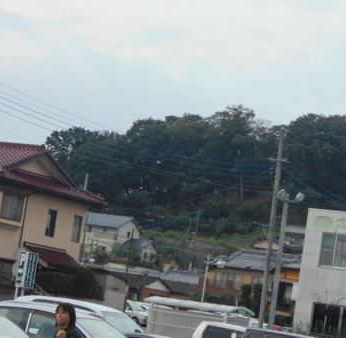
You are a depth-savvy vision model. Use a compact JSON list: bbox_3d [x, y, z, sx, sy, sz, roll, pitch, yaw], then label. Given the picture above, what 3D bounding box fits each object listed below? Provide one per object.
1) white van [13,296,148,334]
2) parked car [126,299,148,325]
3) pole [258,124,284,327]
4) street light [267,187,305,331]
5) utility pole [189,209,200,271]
[{"bbox_3d":[-1.699,3.727,32.378,4.500,1.520,1.720,4,-6,28],"label":"white van"},{"bbox_3d":[-2.677,9.295,94.462,4.200,1.500,1.690,3,-7,38],"label":"parked car"},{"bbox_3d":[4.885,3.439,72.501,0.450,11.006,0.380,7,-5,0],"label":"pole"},{"bbox_3d":[4.406,4.329,59.692,1.200,6.805,0.500,7,-5,0],"label":"street light"},{"bbox_3d":[2.202,10.047,159.502,0.500,11.000,0.400,7,-5,0],"label":"utility pole"}]

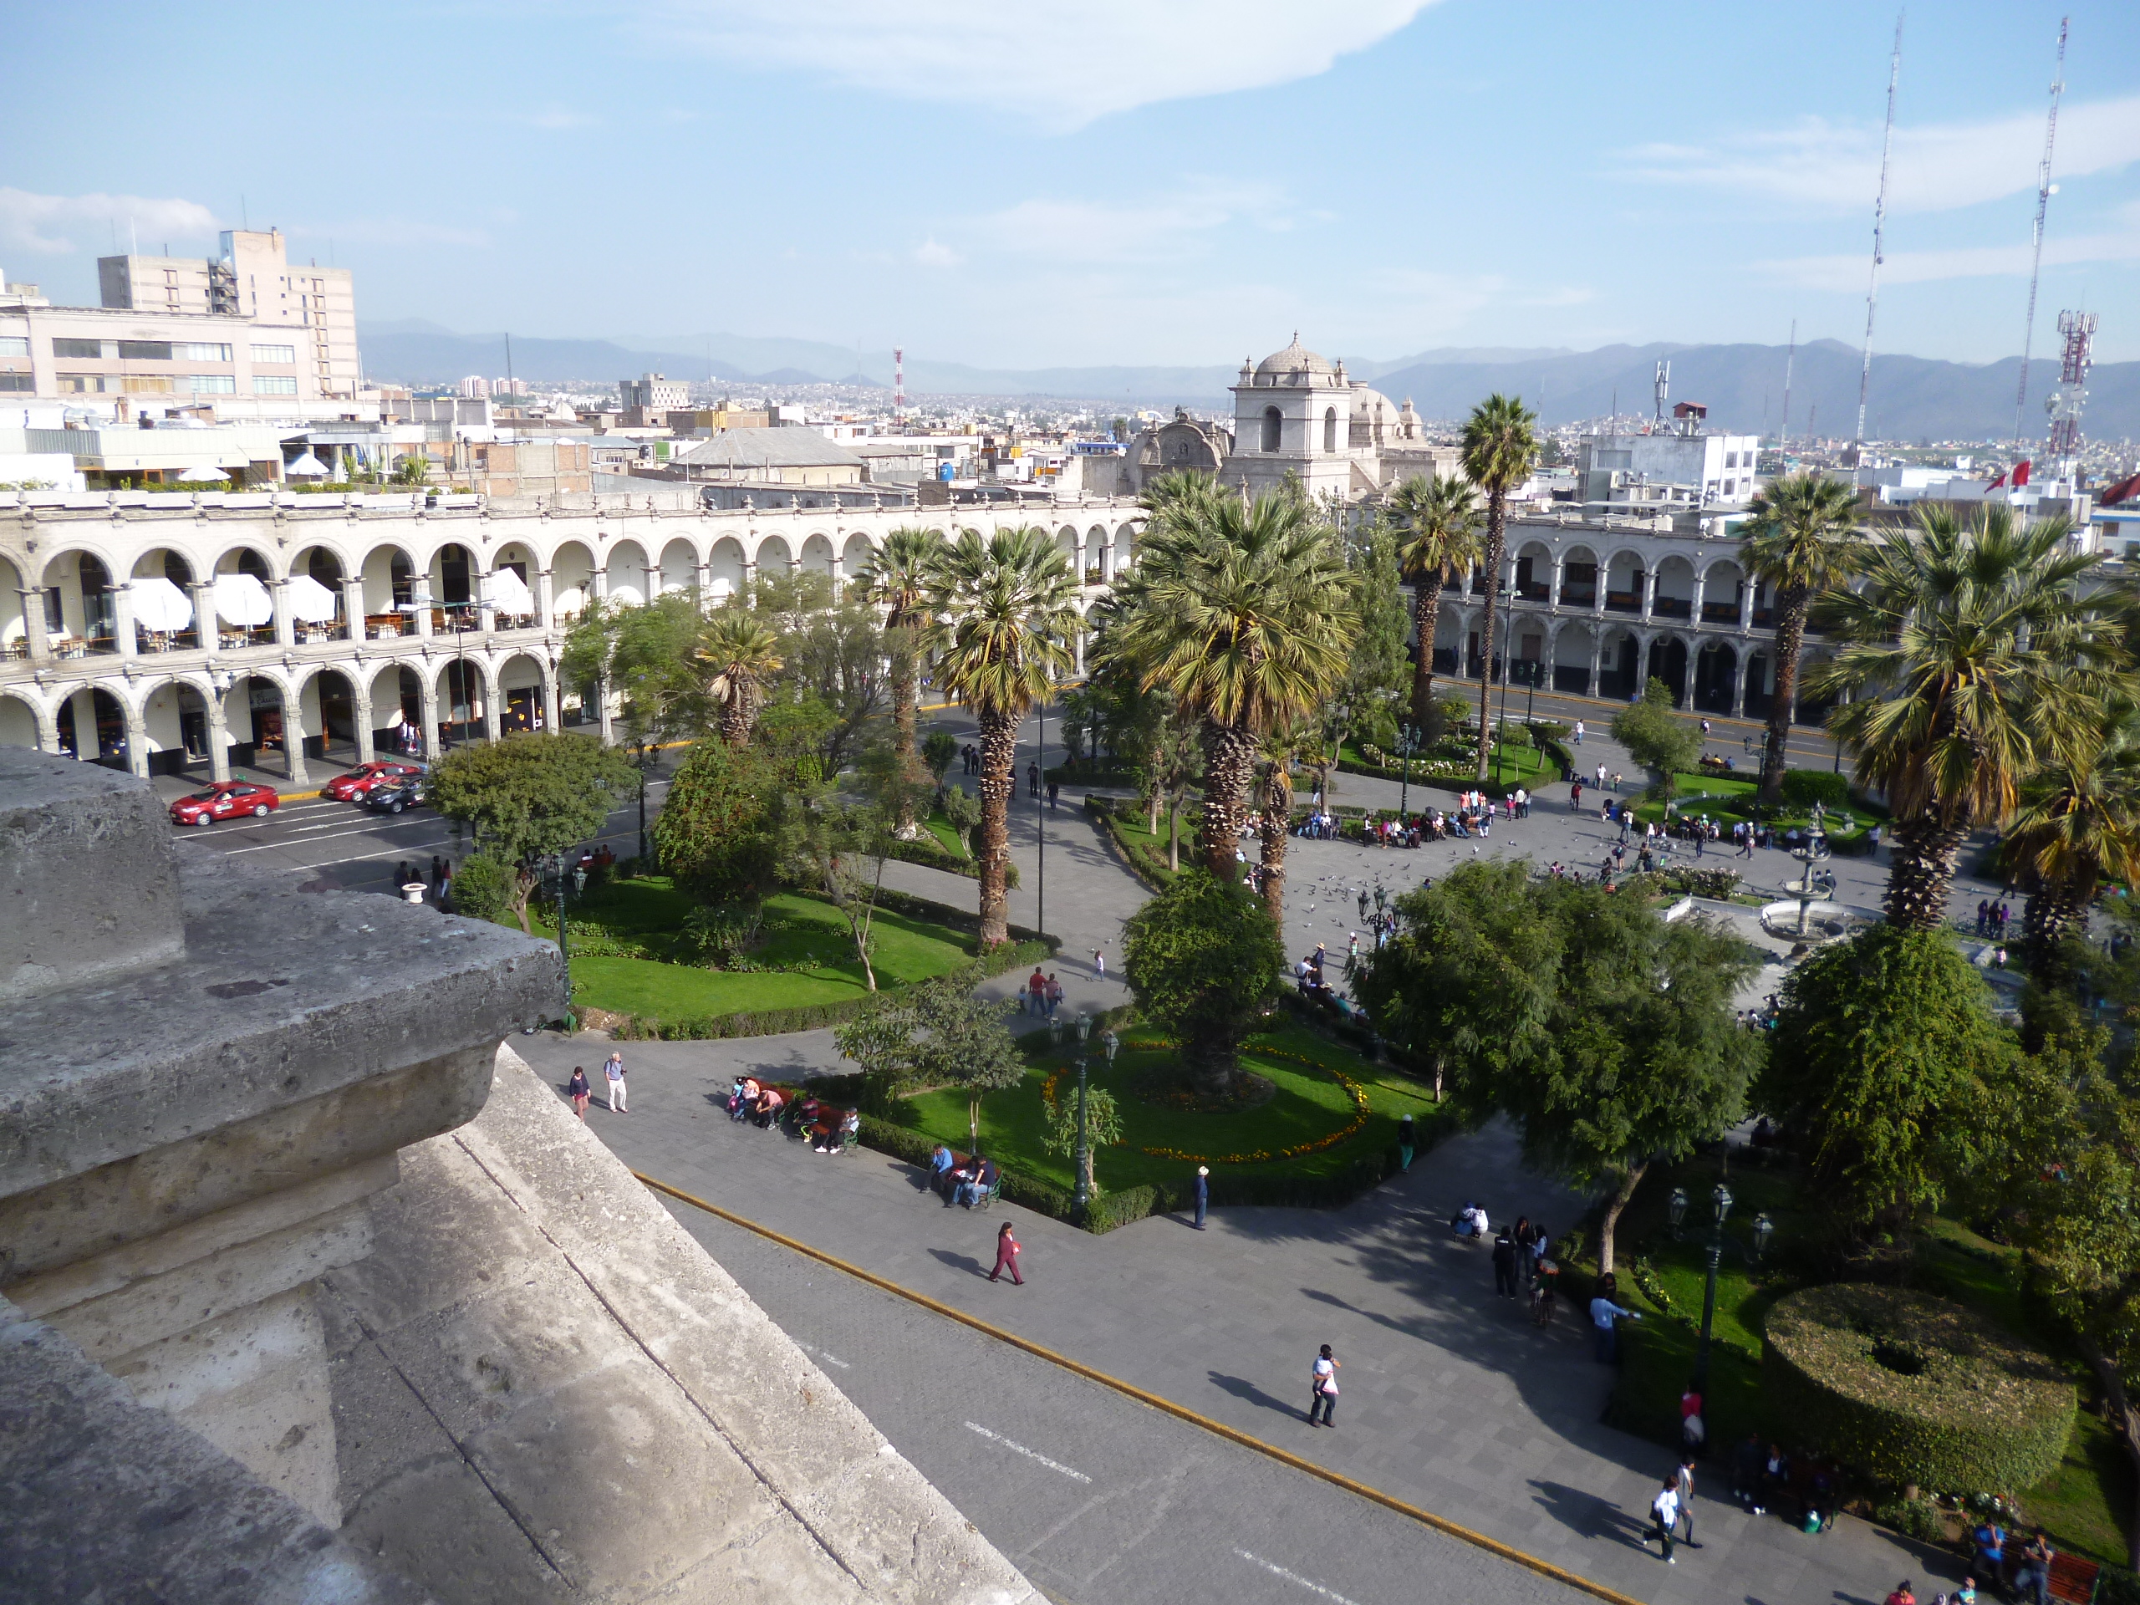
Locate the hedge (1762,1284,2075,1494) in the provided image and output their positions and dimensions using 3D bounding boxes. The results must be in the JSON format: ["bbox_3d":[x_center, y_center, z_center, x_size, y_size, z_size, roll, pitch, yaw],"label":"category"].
[{"bbox_3d":[16.895,11.485,34.626,5.600,1.450,5.600,9,14,34],"label":"hedge"}]

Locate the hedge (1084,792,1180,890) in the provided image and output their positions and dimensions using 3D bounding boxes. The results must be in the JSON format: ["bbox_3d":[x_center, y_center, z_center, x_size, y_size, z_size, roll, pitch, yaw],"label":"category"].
[{"bbox_3d":[2.785,1.719,82.070,1.150,0.900,17.090,1,12,-11],"label":"hedge"}]

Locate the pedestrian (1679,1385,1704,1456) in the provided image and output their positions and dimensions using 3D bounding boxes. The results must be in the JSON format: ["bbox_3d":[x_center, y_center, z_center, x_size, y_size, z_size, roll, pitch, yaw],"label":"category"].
[{"bbox_3d":[12.418,12.251,34.288,0.420,1.546,0.500,0,12,-6],"label":"pedestrian"}]

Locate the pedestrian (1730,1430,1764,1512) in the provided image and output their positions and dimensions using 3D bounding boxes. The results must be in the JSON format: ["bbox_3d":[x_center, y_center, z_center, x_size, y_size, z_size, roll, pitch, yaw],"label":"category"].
[{"bbox_3d":[12.185,11.920,31.098,0.520,1.520,0.420,5,13,21],"label":"pedestrian"}]

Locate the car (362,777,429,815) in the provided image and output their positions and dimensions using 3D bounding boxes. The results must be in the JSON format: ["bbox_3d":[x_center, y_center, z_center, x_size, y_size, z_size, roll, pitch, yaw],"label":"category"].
[{"bbox_3d":[-31.163,-0.503,81.764,1.700,1.480,4.200,10,15,37],"label":"car"}]

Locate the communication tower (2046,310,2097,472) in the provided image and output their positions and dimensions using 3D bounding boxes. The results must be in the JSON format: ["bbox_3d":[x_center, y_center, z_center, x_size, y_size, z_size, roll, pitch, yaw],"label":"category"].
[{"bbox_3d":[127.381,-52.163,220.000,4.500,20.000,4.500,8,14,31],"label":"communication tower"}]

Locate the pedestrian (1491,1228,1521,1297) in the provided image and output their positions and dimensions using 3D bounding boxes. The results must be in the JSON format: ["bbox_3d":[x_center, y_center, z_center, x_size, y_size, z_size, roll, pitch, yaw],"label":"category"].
[{"bbox_3d":[9.909,10.430,39.116,0.560,1.720,0.380,8,14,31],"label":"pedestrian"}]

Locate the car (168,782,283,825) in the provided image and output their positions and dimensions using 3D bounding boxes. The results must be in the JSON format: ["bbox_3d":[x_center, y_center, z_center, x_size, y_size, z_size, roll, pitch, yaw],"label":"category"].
[{"bbox_3d":[-37.661,-0.113,77.149,1.750,1.500,4.400,12,14,34],"label":"car"}]

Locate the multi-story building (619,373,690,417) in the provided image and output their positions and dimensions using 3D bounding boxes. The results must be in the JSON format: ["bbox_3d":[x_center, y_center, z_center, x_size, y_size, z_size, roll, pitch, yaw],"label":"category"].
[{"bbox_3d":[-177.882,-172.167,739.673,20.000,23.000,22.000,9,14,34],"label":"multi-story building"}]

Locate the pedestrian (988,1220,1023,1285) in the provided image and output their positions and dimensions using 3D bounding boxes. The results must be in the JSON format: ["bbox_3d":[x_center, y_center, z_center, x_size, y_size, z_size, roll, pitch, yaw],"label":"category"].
[{"bbox_3d":[-1.456,10.326,39.773,0.720,1.513,0.480,5,12,20],"label":"pedestrian"}]

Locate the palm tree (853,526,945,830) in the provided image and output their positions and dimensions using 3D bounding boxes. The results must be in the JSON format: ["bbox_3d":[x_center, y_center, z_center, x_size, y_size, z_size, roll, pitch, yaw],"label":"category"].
[{"bbox_3d":[-7.681,-5.465,79.775,4.900,14.300,4.900,0,12,0],"label":"palm tree"}]

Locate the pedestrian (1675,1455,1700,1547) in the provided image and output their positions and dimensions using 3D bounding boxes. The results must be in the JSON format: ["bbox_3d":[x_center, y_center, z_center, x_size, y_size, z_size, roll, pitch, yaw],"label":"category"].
[{"bbox_3d":[10.724,12.004,29.858,0.680,1.700,0.500,8,14,33],"label":"pedestrian"}]

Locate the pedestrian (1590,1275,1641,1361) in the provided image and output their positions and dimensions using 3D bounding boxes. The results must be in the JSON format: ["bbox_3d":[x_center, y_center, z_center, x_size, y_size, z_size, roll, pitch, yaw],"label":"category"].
[{"bbox_3d":[11.580,11.067,36.569,0.950,1.720,0.500,7,14,29],"label":"pedestrian"}]

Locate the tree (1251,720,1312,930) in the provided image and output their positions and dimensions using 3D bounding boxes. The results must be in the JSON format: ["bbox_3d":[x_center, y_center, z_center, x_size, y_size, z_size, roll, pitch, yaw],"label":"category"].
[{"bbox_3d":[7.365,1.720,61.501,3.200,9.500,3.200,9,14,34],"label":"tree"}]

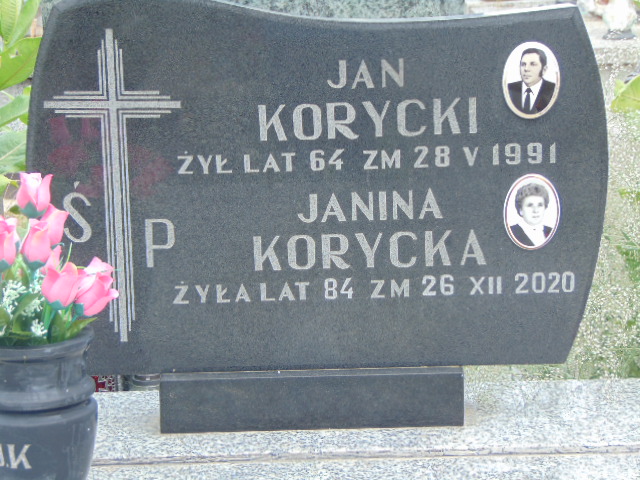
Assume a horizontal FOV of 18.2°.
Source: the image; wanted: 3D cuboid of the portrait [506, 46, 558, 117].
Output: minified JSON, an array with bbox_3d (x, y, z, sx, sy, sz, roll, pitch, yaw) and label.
[{"bbox_3d":[0.328,-0.244,3.080,0.084,0.112,0.010,-1,11,3],"label":"portrait"}]

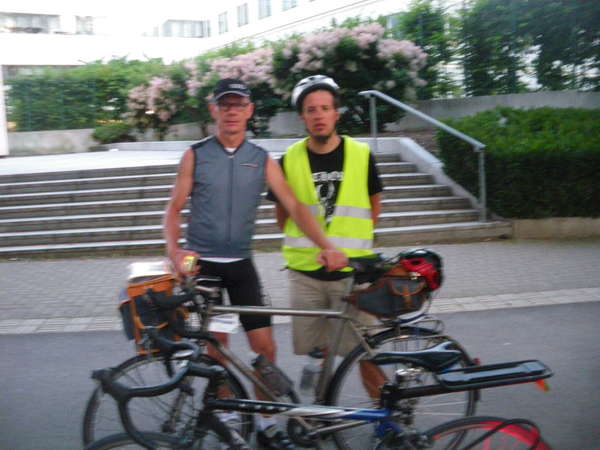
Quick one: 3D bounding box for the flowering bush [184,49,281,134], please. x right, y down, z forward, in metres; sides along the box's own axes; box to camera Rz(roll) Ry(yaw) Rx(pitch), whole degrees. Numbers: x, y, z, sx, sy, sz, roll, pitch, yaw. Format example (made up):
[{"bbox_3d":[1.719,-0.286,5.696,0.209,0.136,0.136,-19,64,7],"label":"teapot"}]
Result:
[{"bbox_3d":[-1.596,-3.228,15.200,2.300,2.150,1.900,-3,9,-2],"label":"flowering bush"}]

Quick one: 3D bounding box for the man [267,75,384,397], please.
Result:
[{"bbox_3d":[0.130,0.175,3.170,0.560,1.830,0.380,-3,9,-2],"label":"man"}]

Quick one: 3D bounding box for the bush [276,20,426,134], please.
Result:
[{"bbox_3d":[1.052,-3.073,13.000,3.200,2.300,2.300,-3,9,-2],"label":"bush"}]

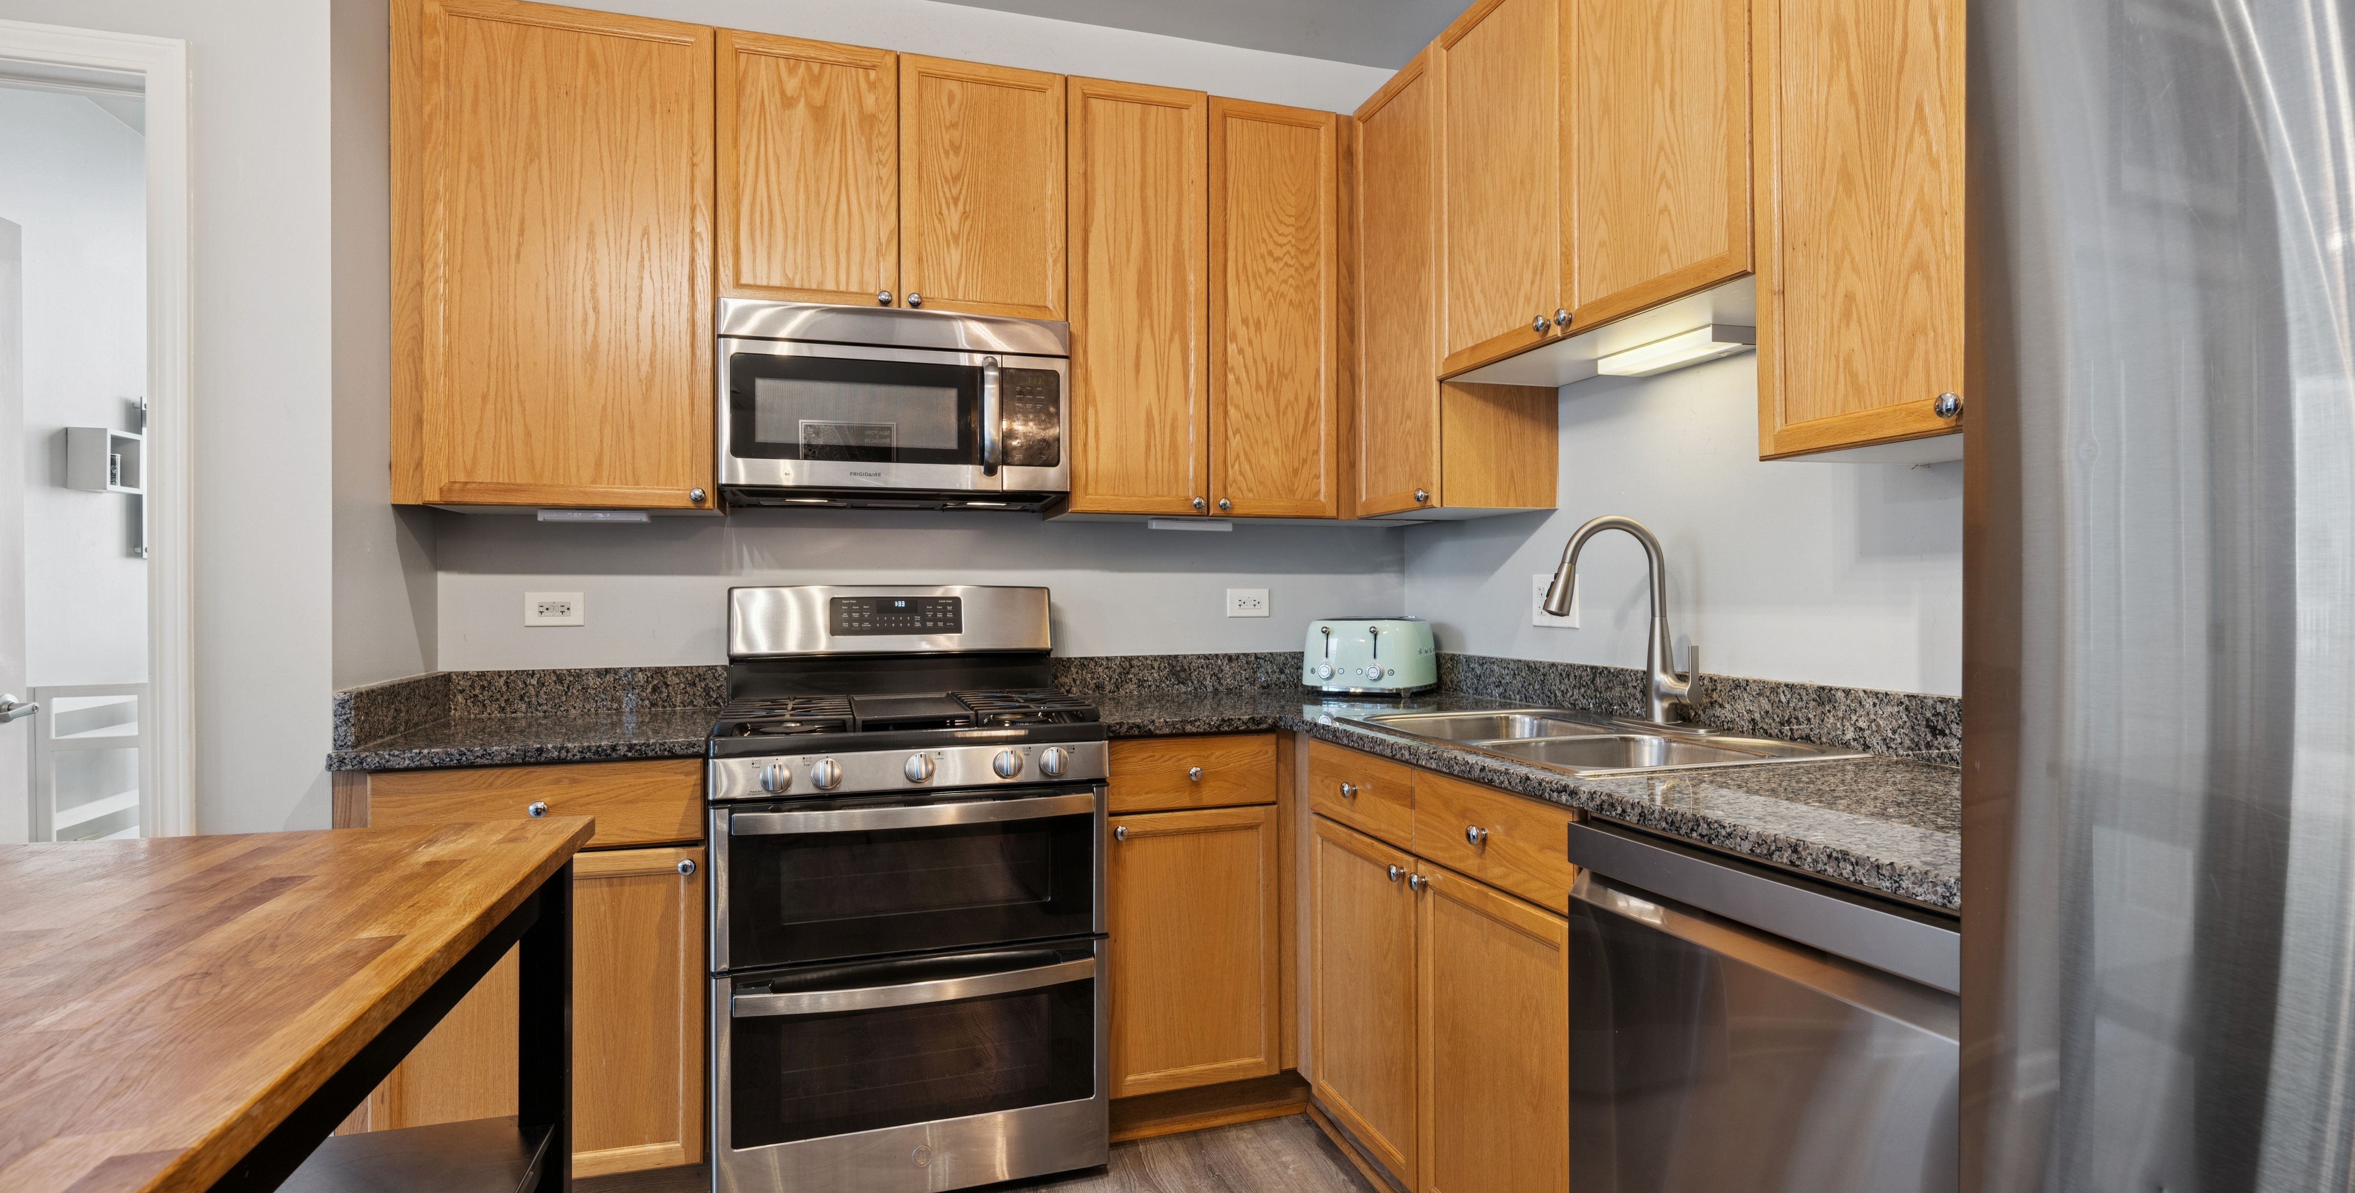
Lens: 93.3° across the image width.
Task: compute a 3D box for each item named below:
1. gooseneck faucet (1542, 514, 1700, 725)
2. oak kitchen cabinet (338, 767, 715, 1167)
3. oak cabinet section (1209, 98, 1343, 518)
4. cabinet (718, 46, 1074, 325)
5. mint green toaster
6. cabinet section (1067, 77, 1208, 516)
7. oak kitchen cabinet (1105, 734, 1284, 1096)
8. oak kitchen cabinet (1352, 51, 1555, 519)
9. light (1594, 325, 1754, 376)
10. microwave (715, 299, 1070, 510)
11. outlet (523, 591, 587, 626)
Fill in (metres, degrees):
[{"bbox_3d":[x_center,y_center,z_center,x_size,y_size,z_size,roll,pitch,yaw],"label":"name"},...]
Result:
[{"bbox_3d":[0.823,0.051,2.085,0.285,0.401,0.115,0,0,-18],"label":"gooseneck faucet"},{"bbox_3d":[-1.259,0.692,2.285,0.595,0.787,0.616,0,0,-18],"label":"oak kitchen cabinet"},{"bbox_3d":[0.196,-0.720,2.969,0.351,1.041,0.325,0,0,-18],"label":"oak cabinet section"},{"bbox_3d":[-0.668,-0.920,2.629,0.762,0.573,0.328,0,0,-18],"label":"cabinet"},{"bbox_3d":[0.518,0.160,2.982,0.275,0.192,0.275,0,0,27],"label":"mint green toaster"},{"bbox_3d":[-0.141,-0.718,2.859,0.351,1.041,0.325,0,0,-18],"label":"cabinet section"},{"bbox_3d":[-0.053,0.684,2.685,0.395,0.770,0.620,0,0,-18],"label":"oak kitchen cabinet"},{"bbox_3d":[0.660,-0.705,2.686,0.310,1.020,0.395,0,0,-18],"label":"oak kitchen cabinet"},{"bbox_3d":[0.958,-0.468,2.140,0.108,0.030,0.303,0,0,-18],"label":"light"},{"bbox_3d":[-0.654,-0.428,2.611,0.757,0.413,0.368,0,0,-18],"label":"microwave"},{"bbox_3d":[-1.429,0.029,2.553,0.121,0.077,0.008,0,0,-18],"label":"outlet"}]

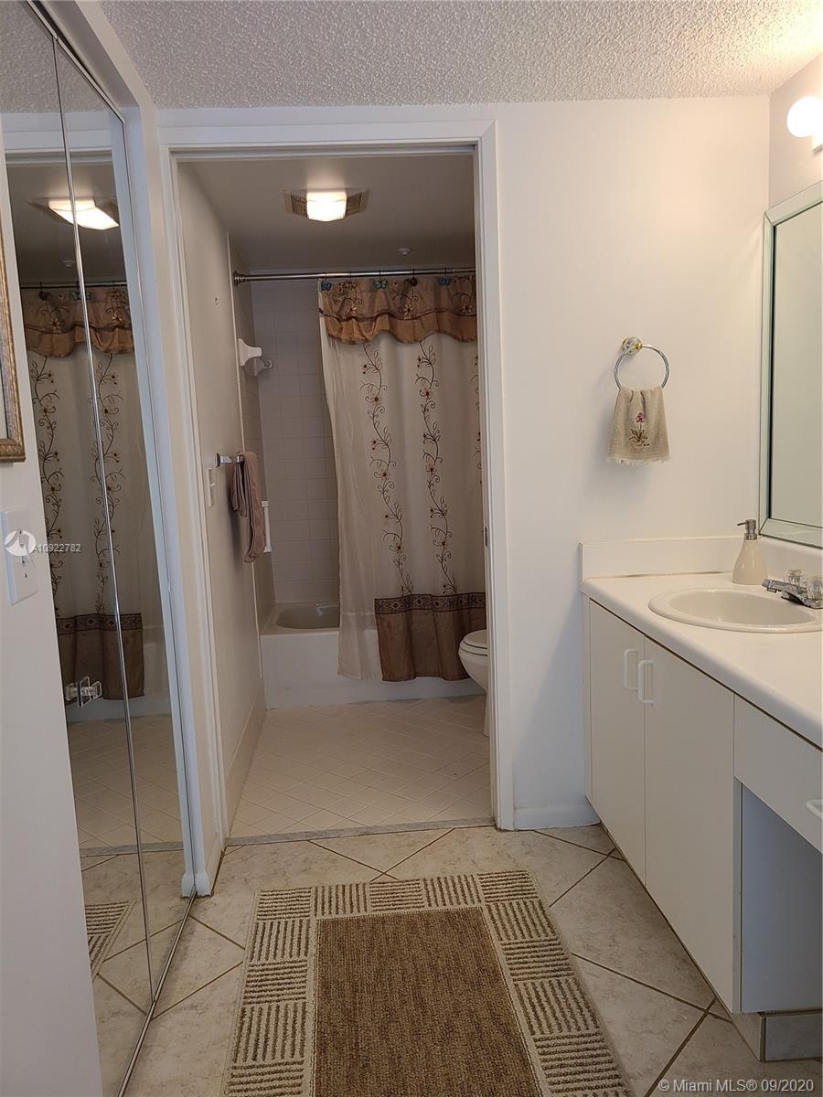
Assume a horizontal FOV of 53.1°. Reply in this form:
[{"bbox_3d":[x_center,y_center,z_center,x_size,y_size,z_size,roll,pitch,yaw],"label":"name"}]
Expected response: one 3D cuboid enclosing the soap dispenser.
[{"bbox_3d":[0.944,0.009,2.294,0.092,0.173,0.092,-3,7,-4],"label":"soap dispenser"}]

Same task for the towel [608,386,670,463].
[{"bbox_3d":[0.647,-0.351,2.349,0.179,0.222,0.050,-3,7,-4],"label":"towel"}]

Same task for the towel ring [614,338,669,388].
[{"bbox_3d":[0.651,-0.511,2.350,0.158,0.178,0.062,-3,7,-4],"label":"towel ring"}]

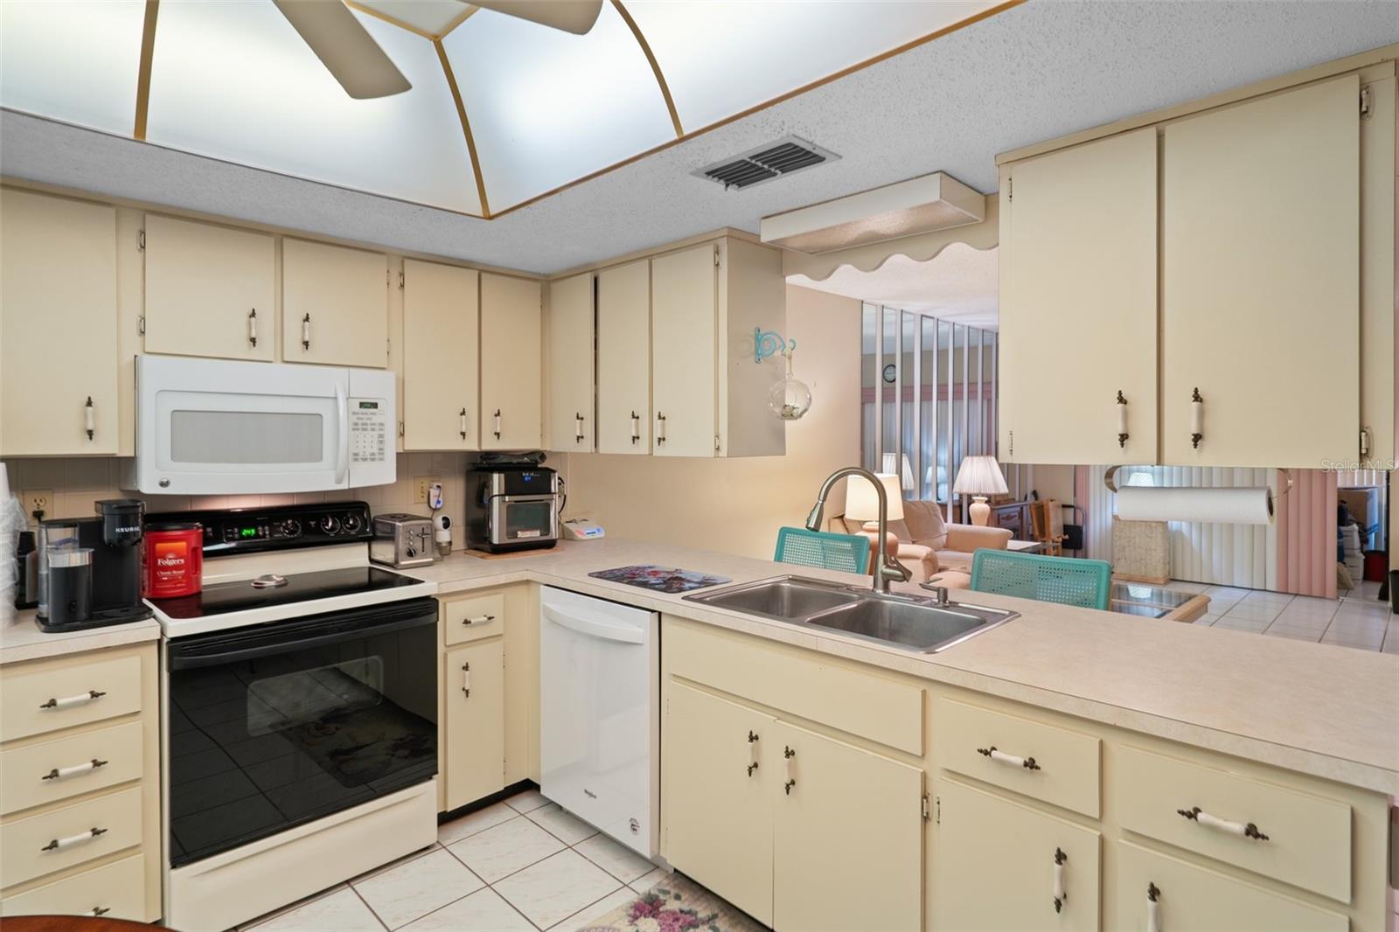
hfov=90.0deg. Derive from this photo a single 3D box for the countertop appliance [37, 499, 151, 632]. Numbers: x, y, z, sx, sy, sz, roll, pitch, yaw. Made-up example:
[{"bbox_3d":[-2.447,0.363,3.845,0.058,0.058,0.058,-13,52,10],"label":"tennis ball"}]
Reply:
[{"bbox_3d":[-1.670,0.260,1.938,0.285,0.320,0.240,2,2,39],"label":"countertop appliance"}]

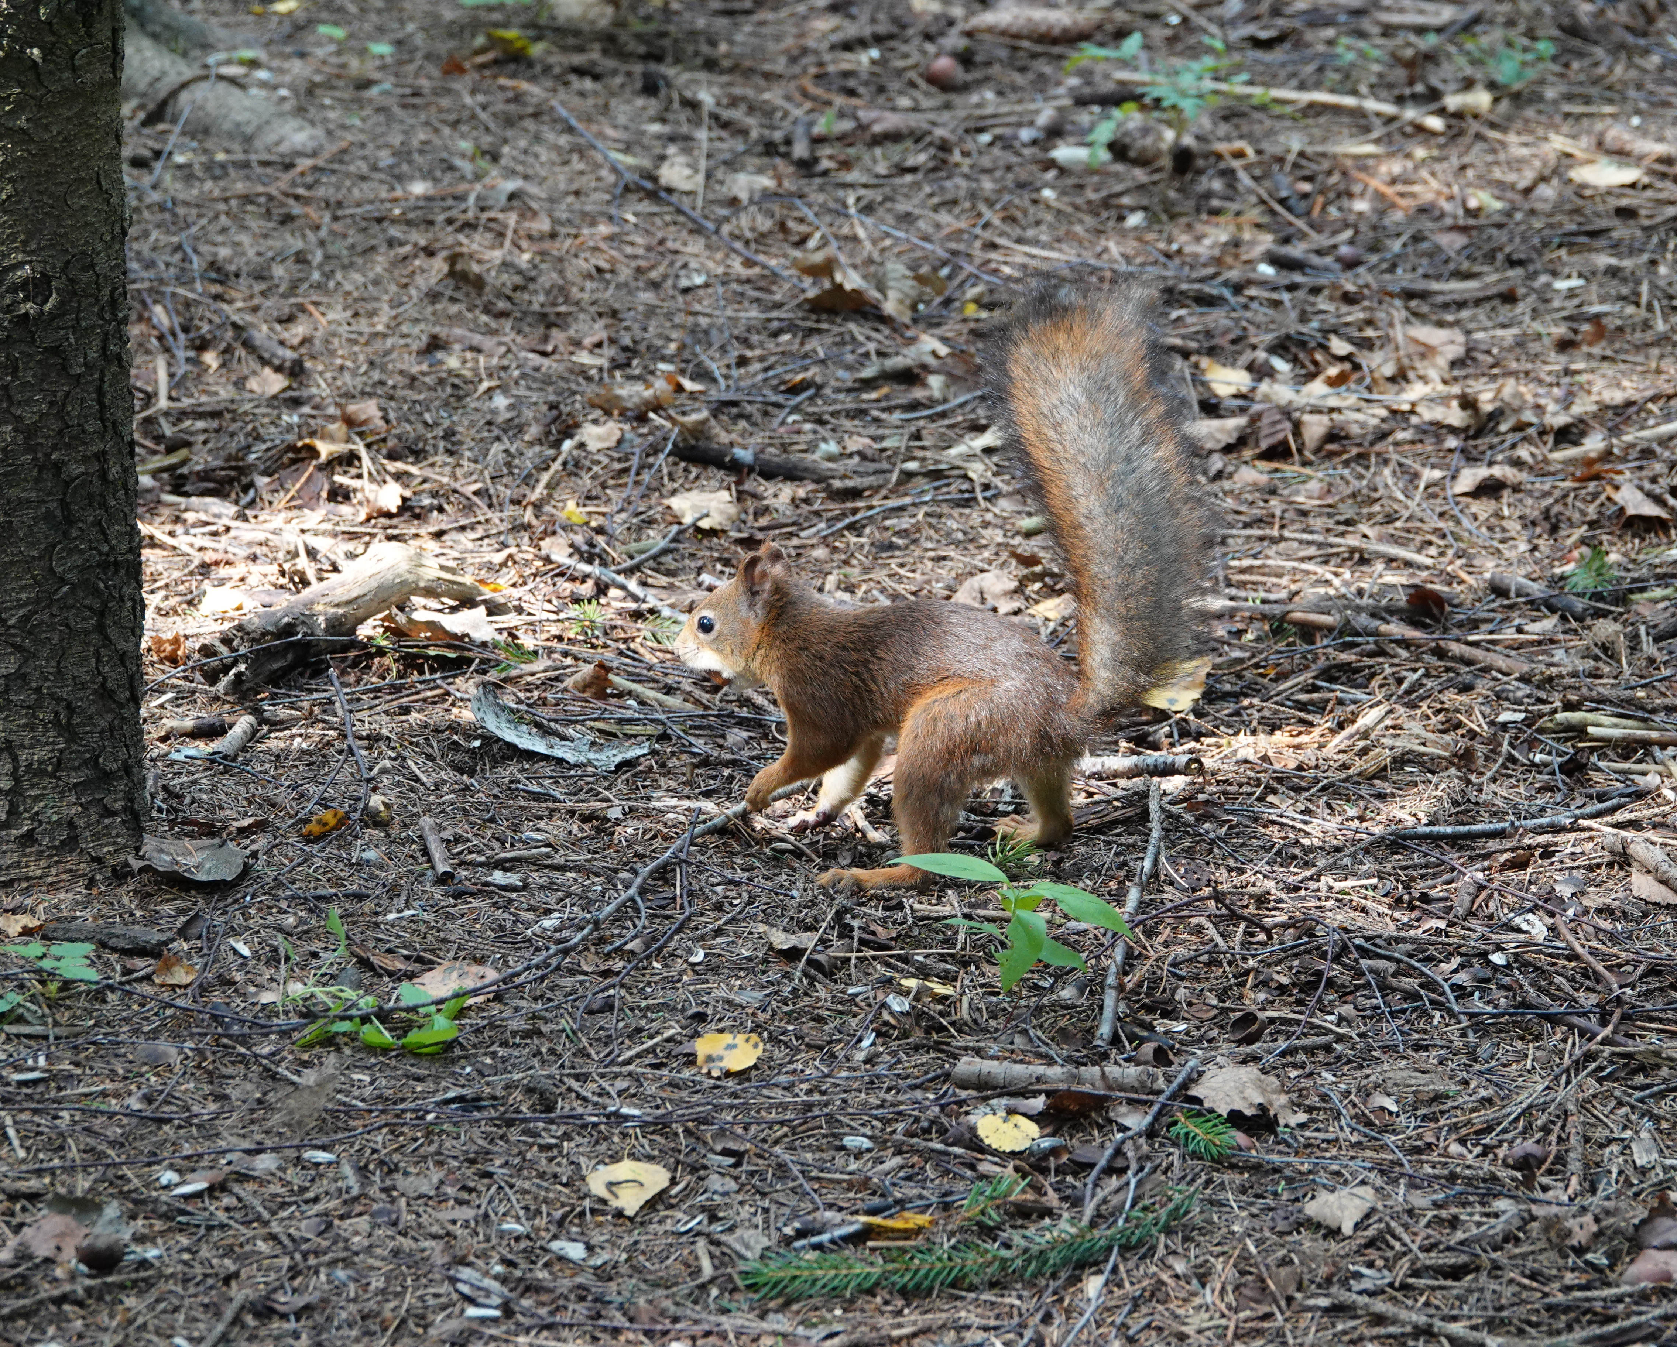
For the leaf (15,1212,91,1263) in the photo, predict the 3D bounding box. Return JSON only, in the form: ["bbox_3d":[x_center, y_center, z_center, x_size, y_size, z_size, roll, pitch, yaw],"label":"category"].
[{"bbox_3d":[-0.323,0.232,3.661,0.031,0.010,0.028,0,25,0],"label":"leaf"}]

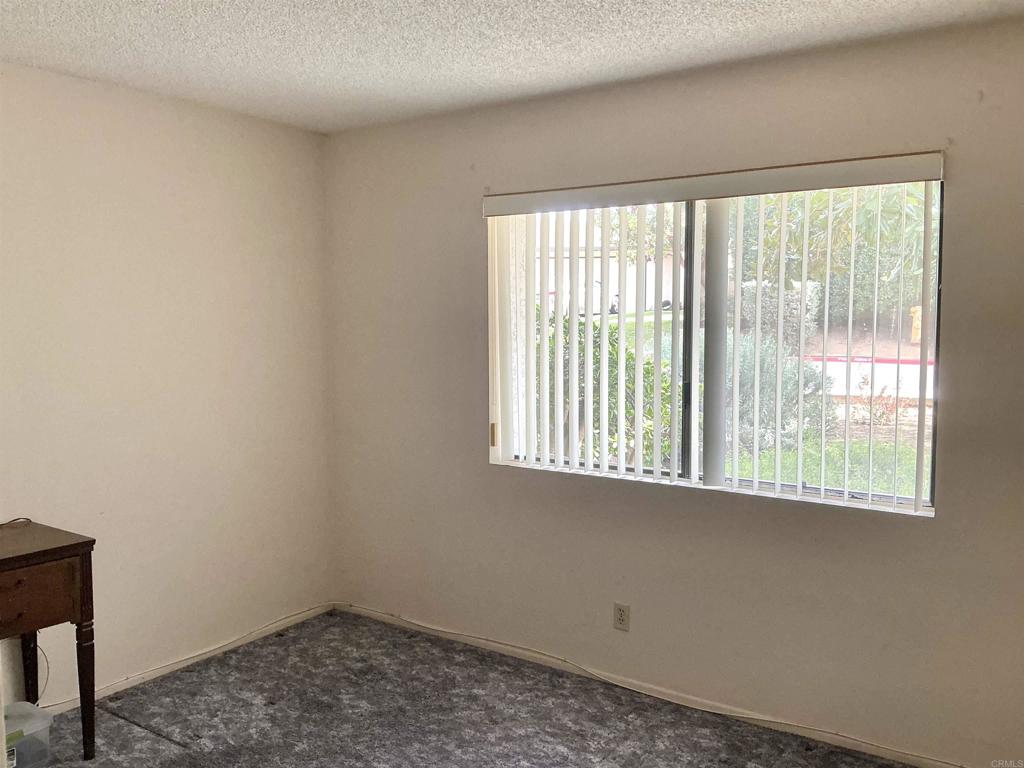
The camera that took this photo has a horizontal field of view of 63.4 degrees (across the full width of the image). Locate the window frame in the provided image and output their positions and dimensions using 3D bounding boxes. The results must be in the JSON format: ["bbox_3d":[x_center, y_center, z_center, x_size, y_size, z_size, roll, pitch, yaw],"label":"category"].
[{"bbox_3d":[0.668,-0.196,3.221,1.803,1.187,0.120,3,6,34],"label":"window frame"}]

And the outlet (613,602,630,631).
[{"bbox_3d":[0.454,0.960,3.409,0.071,0.114,0.011,3,6,34],"label":"outlet"}]

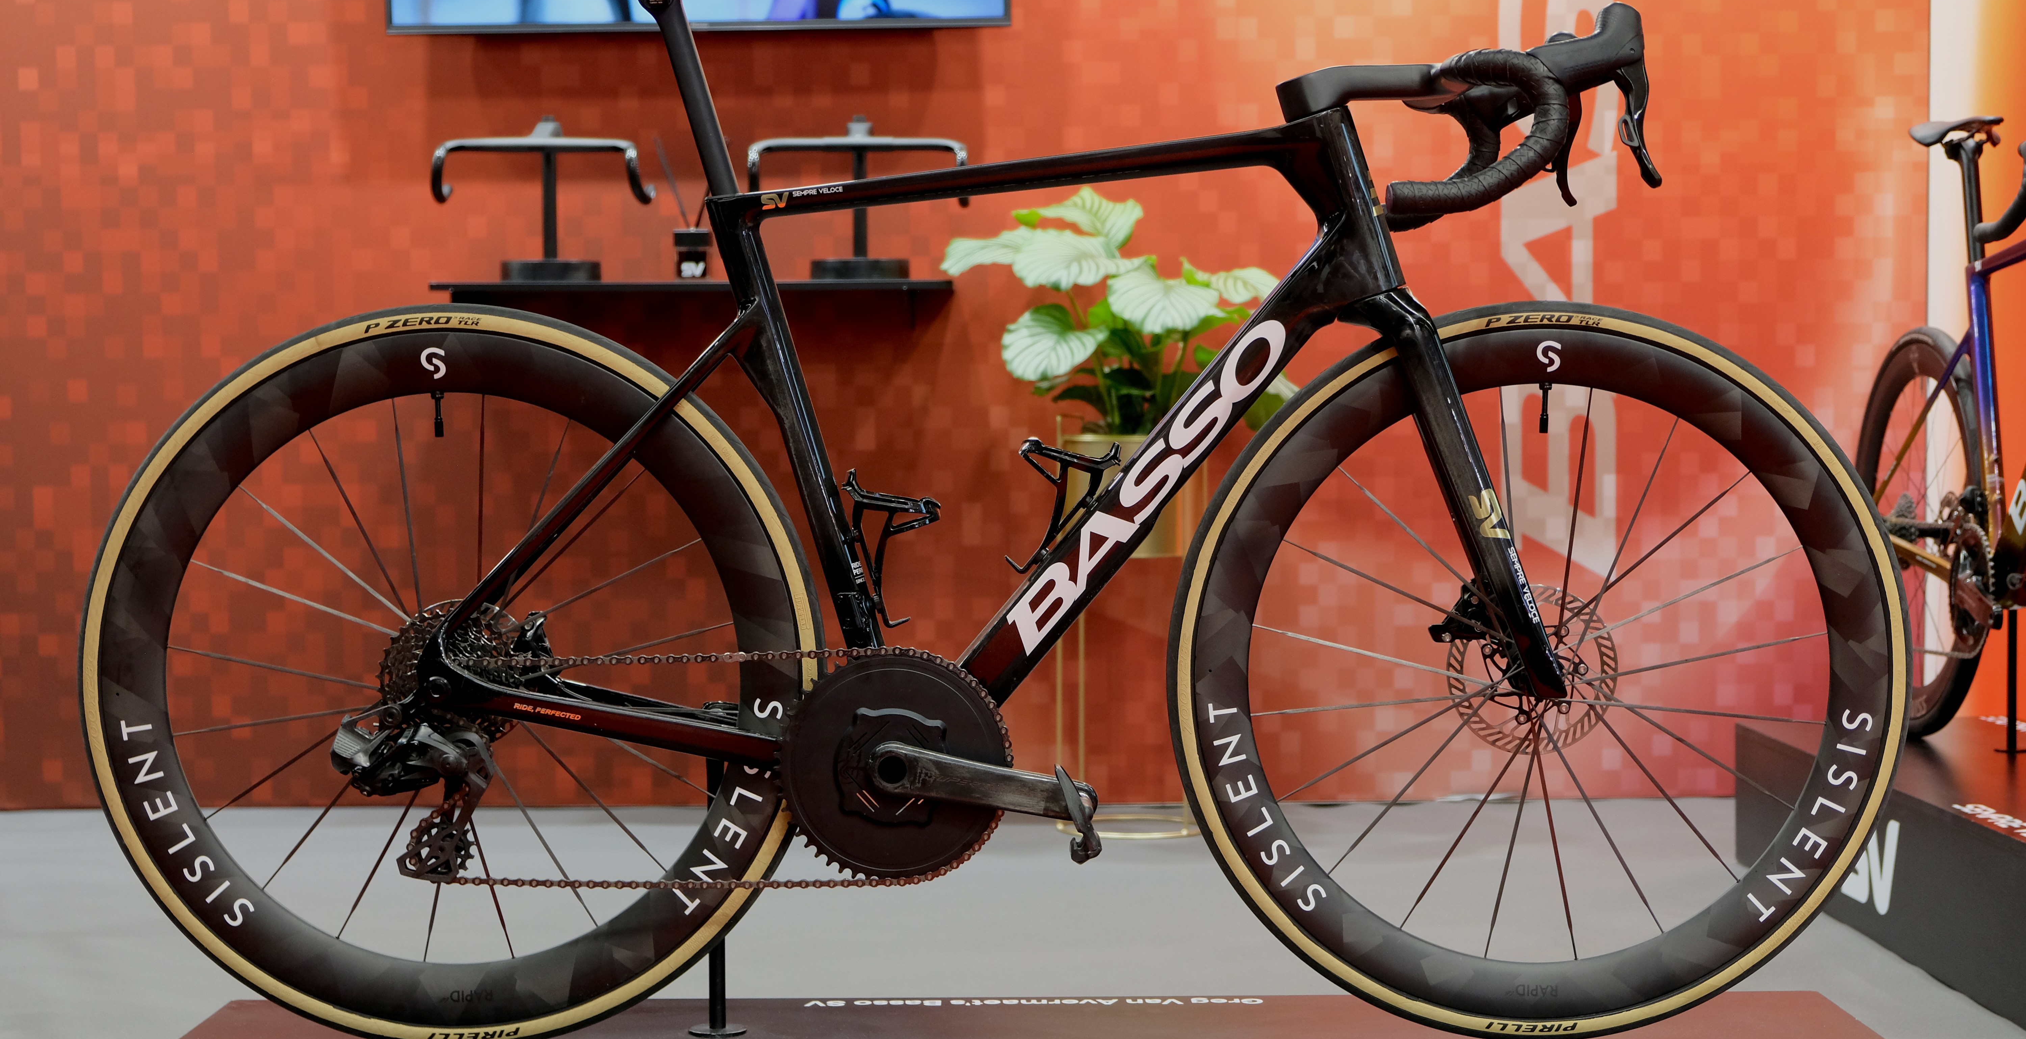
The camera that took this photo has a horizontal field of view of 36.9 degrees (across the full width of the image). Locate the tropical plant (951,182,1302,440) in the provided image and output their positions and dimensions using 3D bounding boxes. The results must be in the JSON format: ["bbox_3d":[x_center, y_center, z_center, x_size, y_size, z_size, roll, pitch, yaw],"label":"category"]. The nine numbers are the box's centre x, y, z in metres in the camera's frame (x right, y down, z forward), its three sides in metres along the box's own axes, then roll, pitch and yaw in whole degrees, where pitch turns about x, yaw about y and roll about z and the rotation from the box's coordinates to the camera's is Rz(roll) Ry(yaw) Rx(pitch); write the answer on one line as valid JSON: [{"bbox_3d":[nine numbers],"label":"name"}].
[{"bbox_3d":[0.203,-0.396,5.800,0.680,0.480,0.560,0,2,0],"label":"tropical plant"}]

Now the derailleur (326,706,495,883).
[{"bbox_3d":[-0.534,0.244,2.700,0.145,0.157,0.068,0,3,0],"label":"derailleur"}]

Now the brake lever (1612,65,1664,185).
[{"bbox_3d":[0.530,-0.335,2.576,0.043,0.108,0.035,0,3,0],"label":"brake lever"}]

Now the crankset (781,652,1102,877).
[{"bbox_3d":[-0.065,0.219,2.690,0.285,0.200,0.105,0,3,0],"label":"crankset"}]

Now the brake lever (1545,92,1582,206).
[{"bbox_3d":[0.530,-0.355,2.915,0.041,0.110,0.035,0,3,0],"label":"brake lever"}]

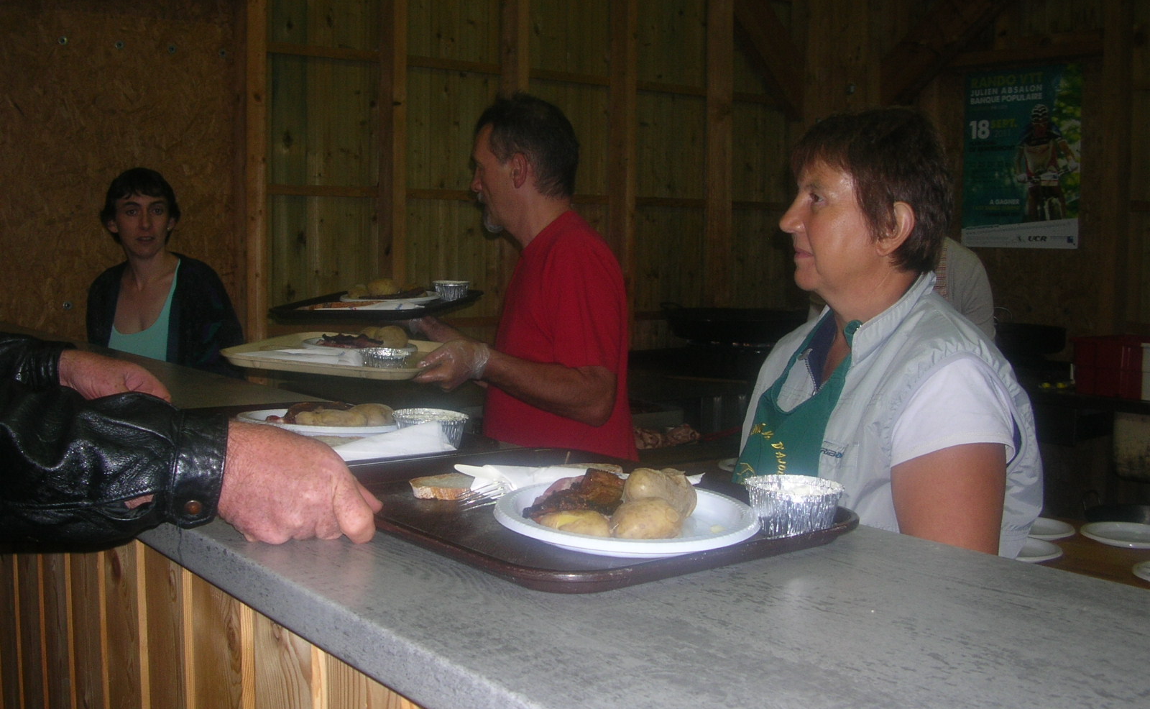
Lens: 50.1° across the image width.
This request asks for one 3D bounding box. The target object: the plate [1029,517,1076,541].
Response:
[{"bbox_3d":[1.095,0.422,2.970,0.218,0.020,0.218,0,5,0],"label":"plate"}]

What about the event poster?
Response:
[{"bbox_3d":[1.843,-0.812,5.103,0.005,0.735,0.537,-4,7,-38],"label":"event poster"}]

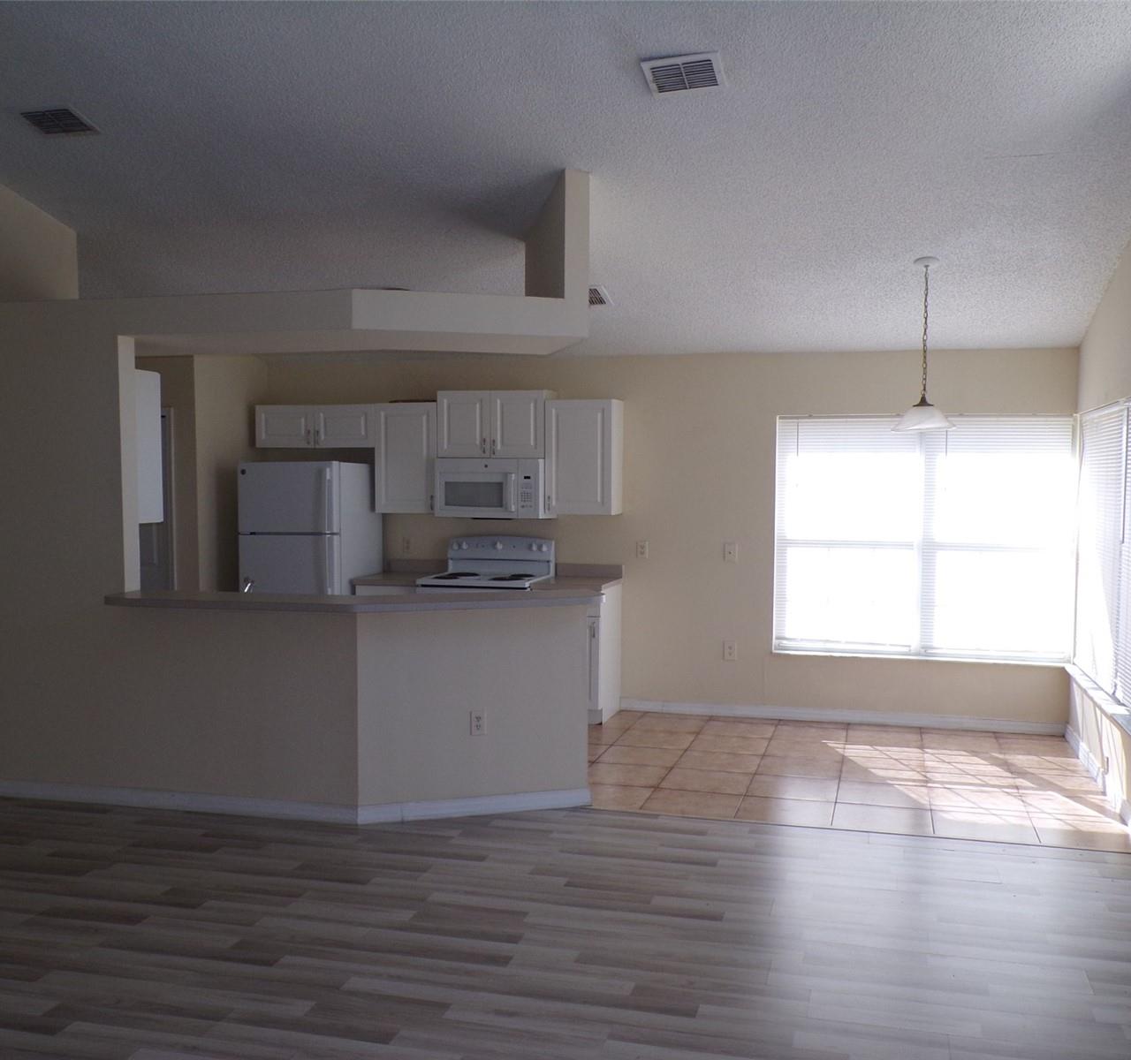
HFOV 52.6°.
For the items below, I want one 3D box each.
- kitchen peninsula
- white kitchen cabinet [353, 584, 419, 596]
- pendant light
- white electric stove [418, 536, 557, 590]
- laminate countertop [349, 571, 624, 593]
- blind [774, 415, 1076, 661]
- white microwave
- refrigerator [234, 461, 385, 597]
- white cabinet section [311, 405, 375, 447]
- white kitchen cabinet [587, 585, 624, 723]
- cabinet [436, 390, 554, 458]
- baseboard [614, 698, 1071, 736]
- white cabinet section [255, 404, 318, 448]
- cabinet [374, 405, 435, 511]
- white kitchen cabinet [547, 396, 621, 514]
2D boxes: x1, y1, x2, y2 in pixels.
[{"bbox_3d":[-0.977,0.825,5.582,2.220,1.043,1.000,1,3,16],"label":"kitchen peninsula"},{"bbox_3d":[-1.101,0.802,7.973,0.465,0.877,0.610,1,3,16],"label":"white kitchen cabinet"},{"bbox_3d":[1.877,-0.967,5.970,0.314,0.906,0.314,1,2,16],"label":"pendant light"},{"bbox_3d":[-0.518,0.654,7.761,0.762,1.195,0.675,1,3,16],"label":"white electric stove"},{"bbox_3d":[-0.515,0.356,7.803,1.731,0.042,0.633,1,2,16],"label":"laminate countertop"},{"bbox_3d":[2.273,0.044,7.345,1.822,1.547,0.110,1,3,16],"label":"blind"},{"bbox_3d":[-0.479,-0.290,7.894,0.754,0.404,0.392,1,2,16],"label":"white microwave"},{"bbox_3d":[-1.754,0.387,7.980,0.710,1.700,0.789,1,2,16],"label":"refrigerator"},{"bbox_3d":[-1.517,-0.743,8.246,0.465,0.306,0.321,1,3,16],"label":"white cabinet section"},{"bbox_3d":[0.081,0.821,7.665,0.469,0.875,0.611,1,2,16],"label":"white kitchen cabinet"},{"bbox_3d":[-0.458,-0.717,7.873,0.765,0.451,0.323,1,3,16],"label":"cabinet"},{"bbox_3d":[1.754,1.230,7.518,2.843,0.084,0.015,1,2,16],"label":"baseboard"},{"bbox_3d":[-1.968,-0.750,8.373,0.471,0.306,0.321,1,3,16],"label":"white cabinet section"},{"bbox_3d":[-1.052,-0.501,8.052,0.469,0.761,0.323,1,3,16],"label":"cabinet"},{"bbox_3d":[0.130,-0.484,7.716,0.459,0.761,0.323,1,3,16],"label":"white kitchen cabinet"}]

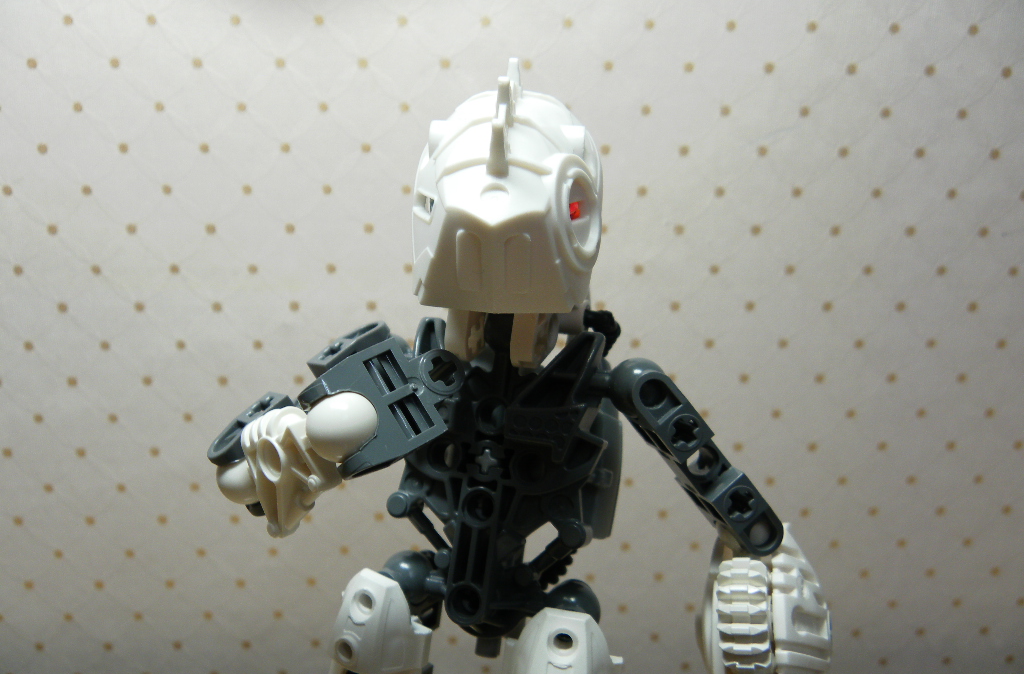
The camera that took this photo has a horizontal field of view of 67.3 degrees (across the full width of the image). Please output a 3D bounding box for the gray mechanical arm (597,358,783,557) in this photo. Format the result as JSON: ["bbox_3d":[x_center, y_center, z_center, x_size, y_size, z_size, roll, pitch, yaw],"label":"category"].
[{"bbox_3d":[0.033,0.021,0.141,0.011,0.042,0.015,-39,5,-3],"label":"gray mechanical arm"}]

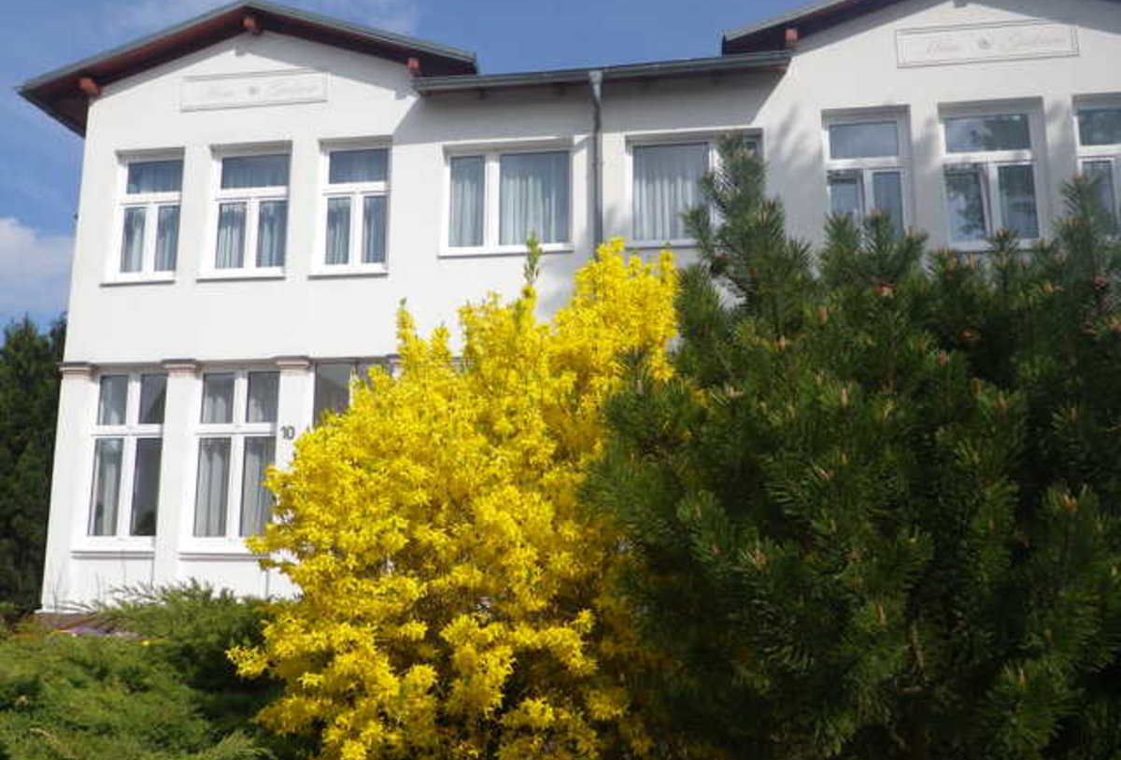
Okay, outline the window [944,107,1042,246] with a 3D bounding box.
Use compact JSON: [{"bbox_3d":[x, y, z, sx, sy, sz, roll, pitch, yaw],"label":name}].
[{"bbox_3d":[4.687,-2.173,9.860,0.990,1.529,0.150,-1,-9,8],"label":"window"}]

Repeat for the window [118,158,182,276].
[{"bbox_3d":[-5.086,-2.007,11.258,0.862,1.578,0.150,-1,-9,8],"label":"window"}]

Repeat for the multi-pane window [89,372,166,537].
[{"bbox_3d":[-5.125,0.938,10.797,0.911,1.989,0.150,-1,-9,8],"label":"multi-pane window"}]

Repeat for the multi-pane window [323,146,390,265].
[{"bbox_3d":[-2.437,-2.050,10.879,0.862,1.568,0.150,-1,-9,8],"label":"multi-pane window"}]

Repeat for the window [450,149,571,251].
[{"bbox_3d":[-0.595,-2.098,10.618,1.480,1.264,0.150,-1,-9,8],"label":"window"}]

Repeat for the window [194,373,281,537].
[{"bbox_3d":[-3.765,0.912,10.603,0.980,2.019,0.150,-1,-9,8],"label":"window"}]

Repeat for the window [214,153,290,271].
[{"bbox_3d":[-3.753,-2.037,11.068,0.970,1.568,0.150,-1,-9,8],"label":"window"}]

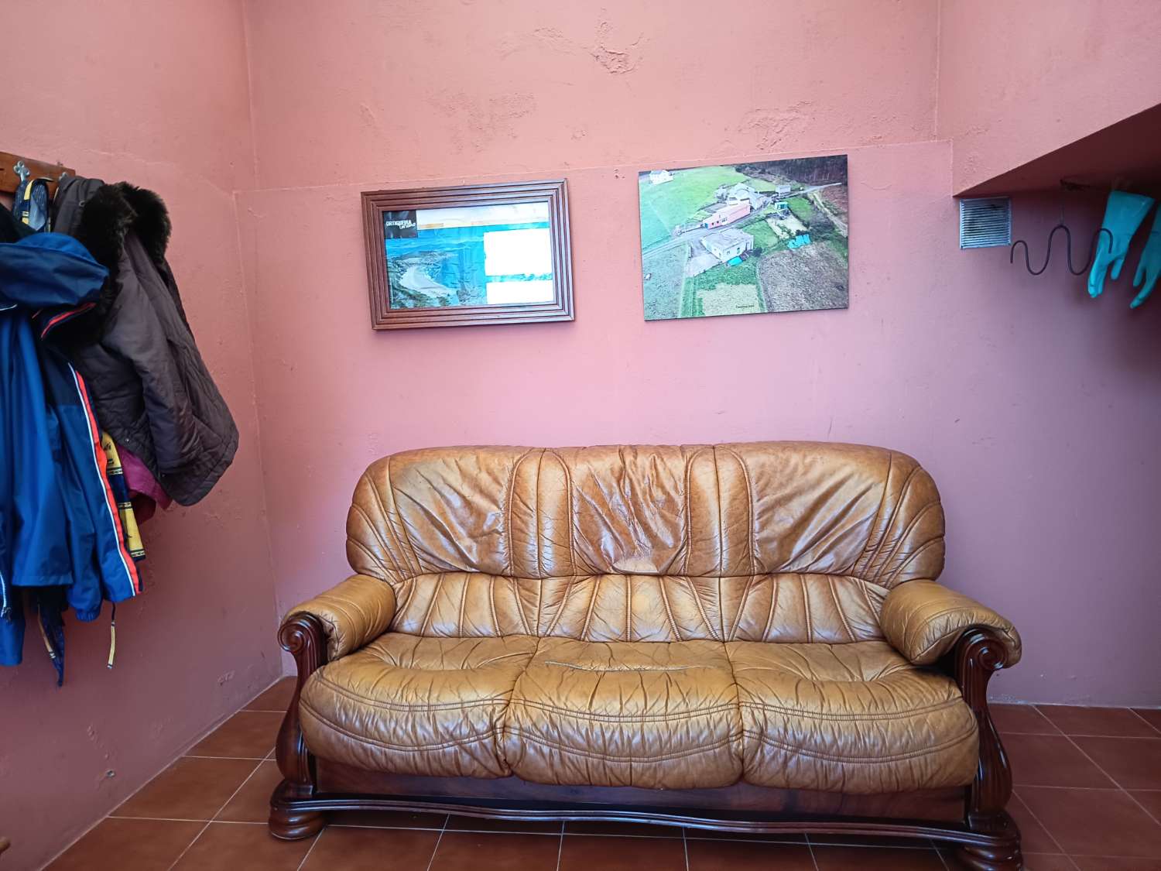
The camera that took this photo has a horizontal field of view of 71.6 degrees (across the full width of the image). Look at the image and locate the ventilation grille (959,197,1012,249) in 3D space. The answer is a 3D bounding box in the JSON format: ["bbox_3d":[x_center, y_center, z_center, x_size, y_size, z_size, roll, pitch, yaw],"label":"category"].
[{"bbox_3d":[1.387,-0.729,2.761,0.165,0.165,0.012,0,7,5],"label":"ventilation grille"}]

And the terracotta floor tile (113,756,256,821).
[{"bbox_3d":[-1.169,1.067,2.433,0.290,0.010,0.327,0,7,4],"label":"terracotta floor tile"}]

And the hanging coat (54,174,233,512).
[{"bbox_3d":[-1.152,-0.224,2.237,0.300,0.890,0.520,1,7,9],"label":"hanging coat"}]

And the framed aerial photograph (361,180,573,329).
[{"bbox_3d":[-0.406,-0.650,2.929,0.750,0.498,0.035,-3,7,6],"label":"framed aerial photograph"}]

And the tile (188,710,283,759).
[{"bbox_3d":[-1.136,1.026,2.759,0.271,0.010,0.327,0,7,4],"label":"tile"}]

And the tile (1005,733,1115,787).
[{"bbox_3d":[1.468,1.040,2.580,0.327,0.010,0.327,0,7,4],"label":"tile"}]

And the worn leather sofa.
[{"bbox_3d":[0.170,0.560,2.480,2.050,0.975,0.920,0,7,5],"label":"worn leather sofa"}]

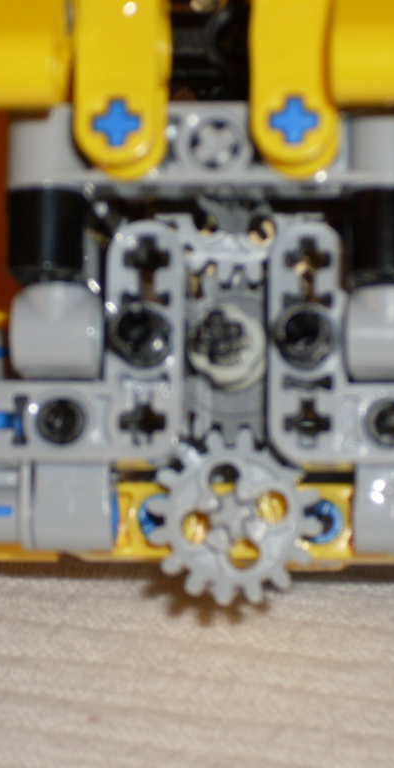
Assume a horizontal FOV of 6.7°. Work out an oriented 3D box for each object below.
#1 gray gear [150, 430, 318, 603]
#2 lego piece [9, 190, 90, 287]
[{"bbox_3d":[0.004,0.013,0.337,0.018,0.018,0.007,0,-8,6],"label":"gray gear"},{"bbox_3d":[-0.014,-0.014,0.318,0.007,0.008,0.007,0,-8,6],"label":"lego piece"}]

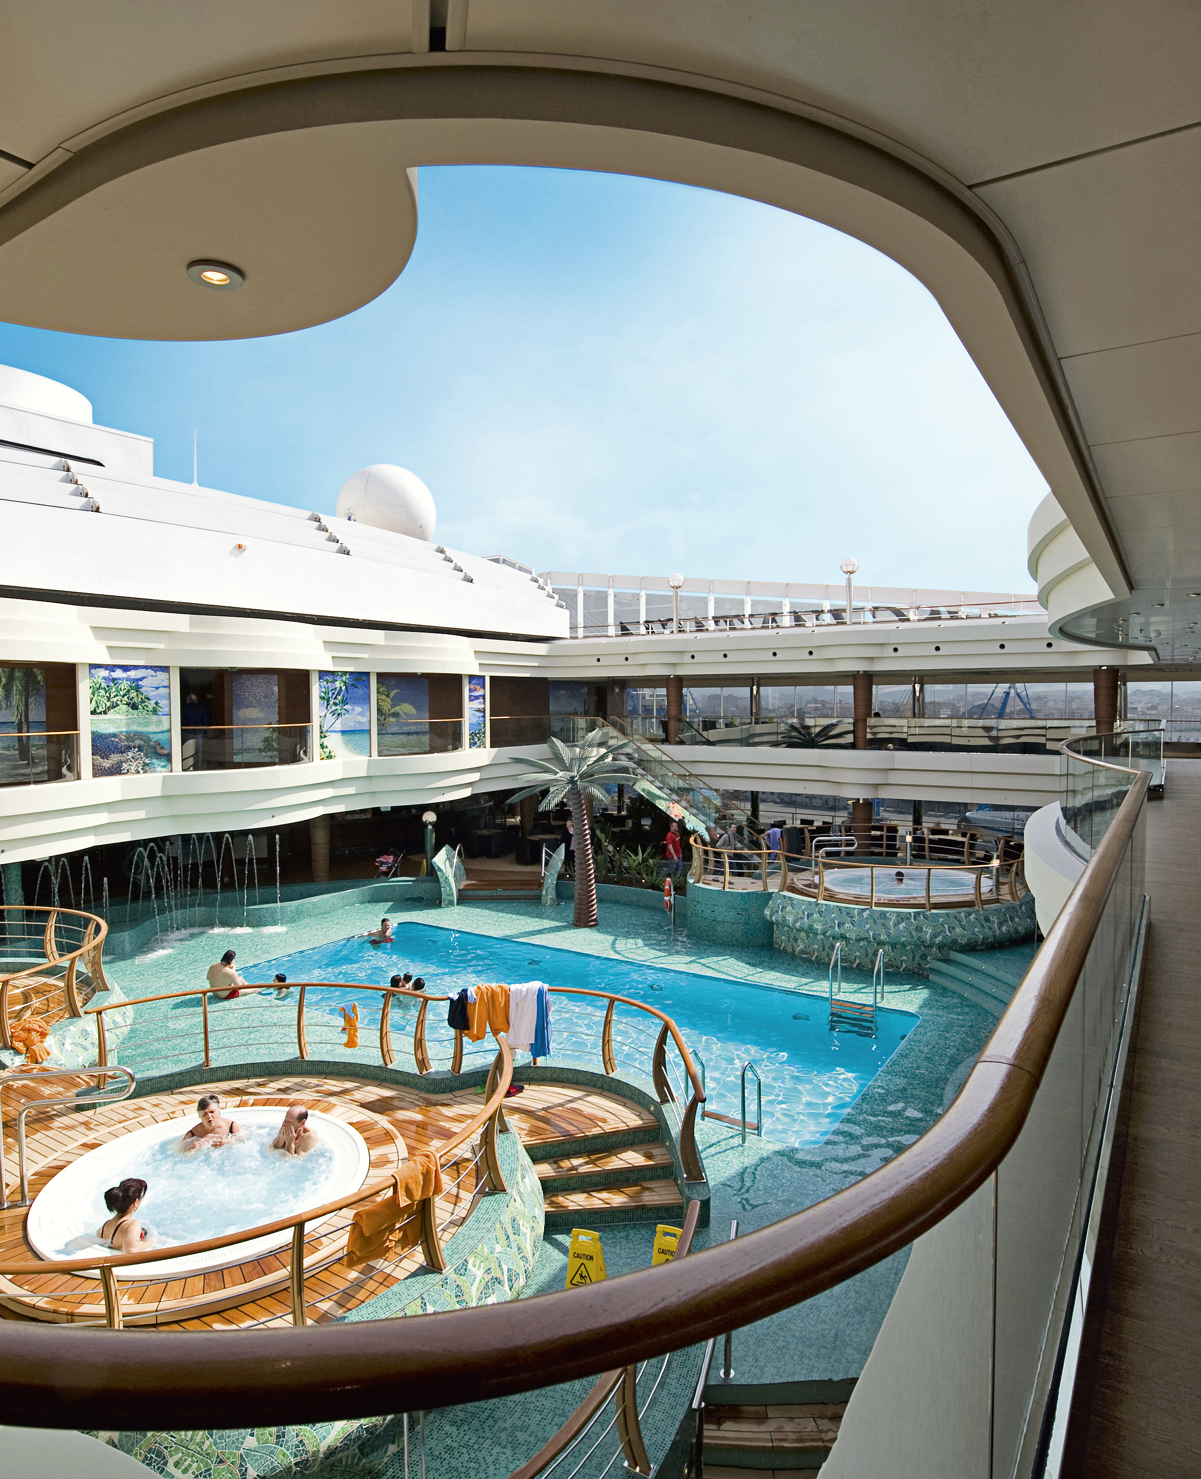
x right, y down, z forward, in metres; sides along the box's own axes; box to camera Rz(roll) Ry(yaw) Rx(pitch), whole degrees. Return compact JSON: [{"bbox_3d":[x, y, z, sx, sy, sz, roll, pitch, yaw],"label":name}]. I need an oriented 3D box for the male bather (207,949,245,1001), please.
[{"bbox_3d":[-6.582,4.169,15.499,0.750,0.880,0.540,-2,3,-33],"label":"male bather"}]

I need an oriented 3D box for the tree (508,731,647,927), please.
[{"bbox_3d":[-0.416,2.064,20.189,3.200,4.600,3.200,0,3,-1],"label":"tree"}]

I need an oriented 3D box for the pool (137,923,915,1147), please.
[{"bbox_3d":[-1.088,5.298,15.521,11.900,1.400,5.150,2,3,34],"label":"pool"}]

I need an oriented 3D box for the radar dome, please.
[{"bbox_3d":[-7.431,-7.838,30.000,3.350,3.400,3.350,-1,3,-14],"label":"radar dome"}]

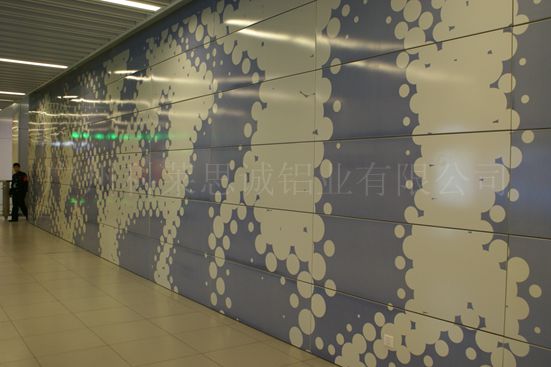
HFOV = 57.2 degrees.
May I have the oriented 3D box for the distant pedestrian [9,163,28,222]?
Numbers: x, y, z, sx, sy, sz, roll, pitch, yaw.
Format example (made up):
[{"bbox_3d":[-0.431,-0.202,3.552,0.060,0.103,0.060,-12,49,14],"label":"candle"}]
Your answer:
[{"bbox_3d":[-7.674,0.263,15.100,0.530,1.730,0.460,2,1,29],"label":"distant pedestrian"}]

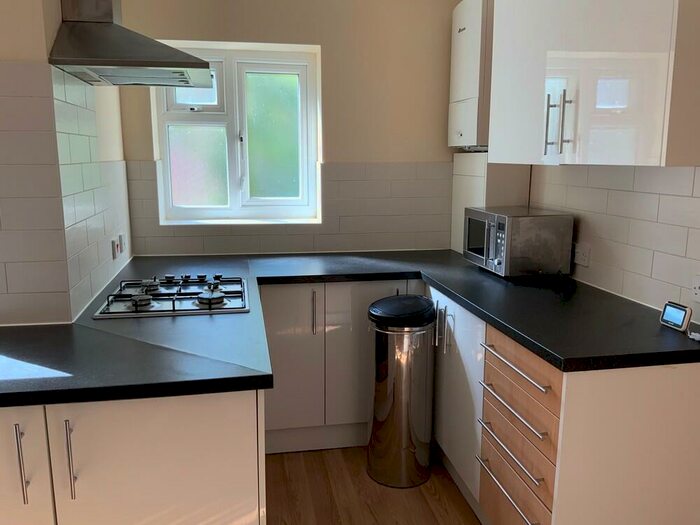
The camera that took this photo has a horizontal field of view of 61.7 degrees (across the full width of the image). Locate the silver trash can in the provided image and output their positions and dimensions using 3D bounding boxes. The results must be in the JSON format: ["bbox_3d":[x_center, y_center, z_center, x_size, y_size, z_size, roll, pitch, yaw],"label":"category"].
[{"bbox_3d":[0.232,0.575,2.656,0.300,0.800,0.300,0,10,0],"label":"silver trash can"}]

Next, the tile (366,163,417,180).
[{"bbox_3d":[0.239,-0.523,3.338,0.300,0.100,0.010,-2,11,-11],"label":"tile"}]

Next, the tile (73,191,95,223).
[{"bbox_3d":[-0.975,-0.209,2.152,0.009,0.100,0.300,-2,11,-11],"label":"tile"}]

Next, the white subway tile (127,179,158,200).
[{"bbox_3d":[-1.091,-0.382,3.097,0.141,0.100,0.010,-2,11,-11],"label":"white subway tile"}]

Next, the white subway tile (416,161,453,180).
[{"bbox_3d":[0.485,-0.524,3.342,0.208,0.100,0.010,-2,10,-9],"label":"white subway tile"}]

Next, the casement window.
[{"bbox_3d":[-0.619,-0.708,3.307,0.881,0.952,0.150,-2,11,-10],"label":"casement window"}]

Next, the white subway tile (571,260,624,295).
[{"bbox_3d":[1.062,0.053,2.470,0.010,0.100,0.300,-2,11,-11],"label":"white subway tile"}]

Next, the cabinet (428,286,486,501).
[{"bbox_3d":[0.717,0.496,2.591,0.570,0.720,0.640,-2,11,-11],"label":"cabinet"}]

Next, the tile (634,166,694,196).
[{"bbox_3d":[1.110,-0.291,2.079,0.009,0.100,0.300,-2,11,-10],"label":"tile"}]

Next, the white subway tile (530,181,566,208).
[{"bbox_3d":[0.961,-0.323,2.811,0.010,0.100,0.301,-2,11,-11],"label":"white subway tile"}]

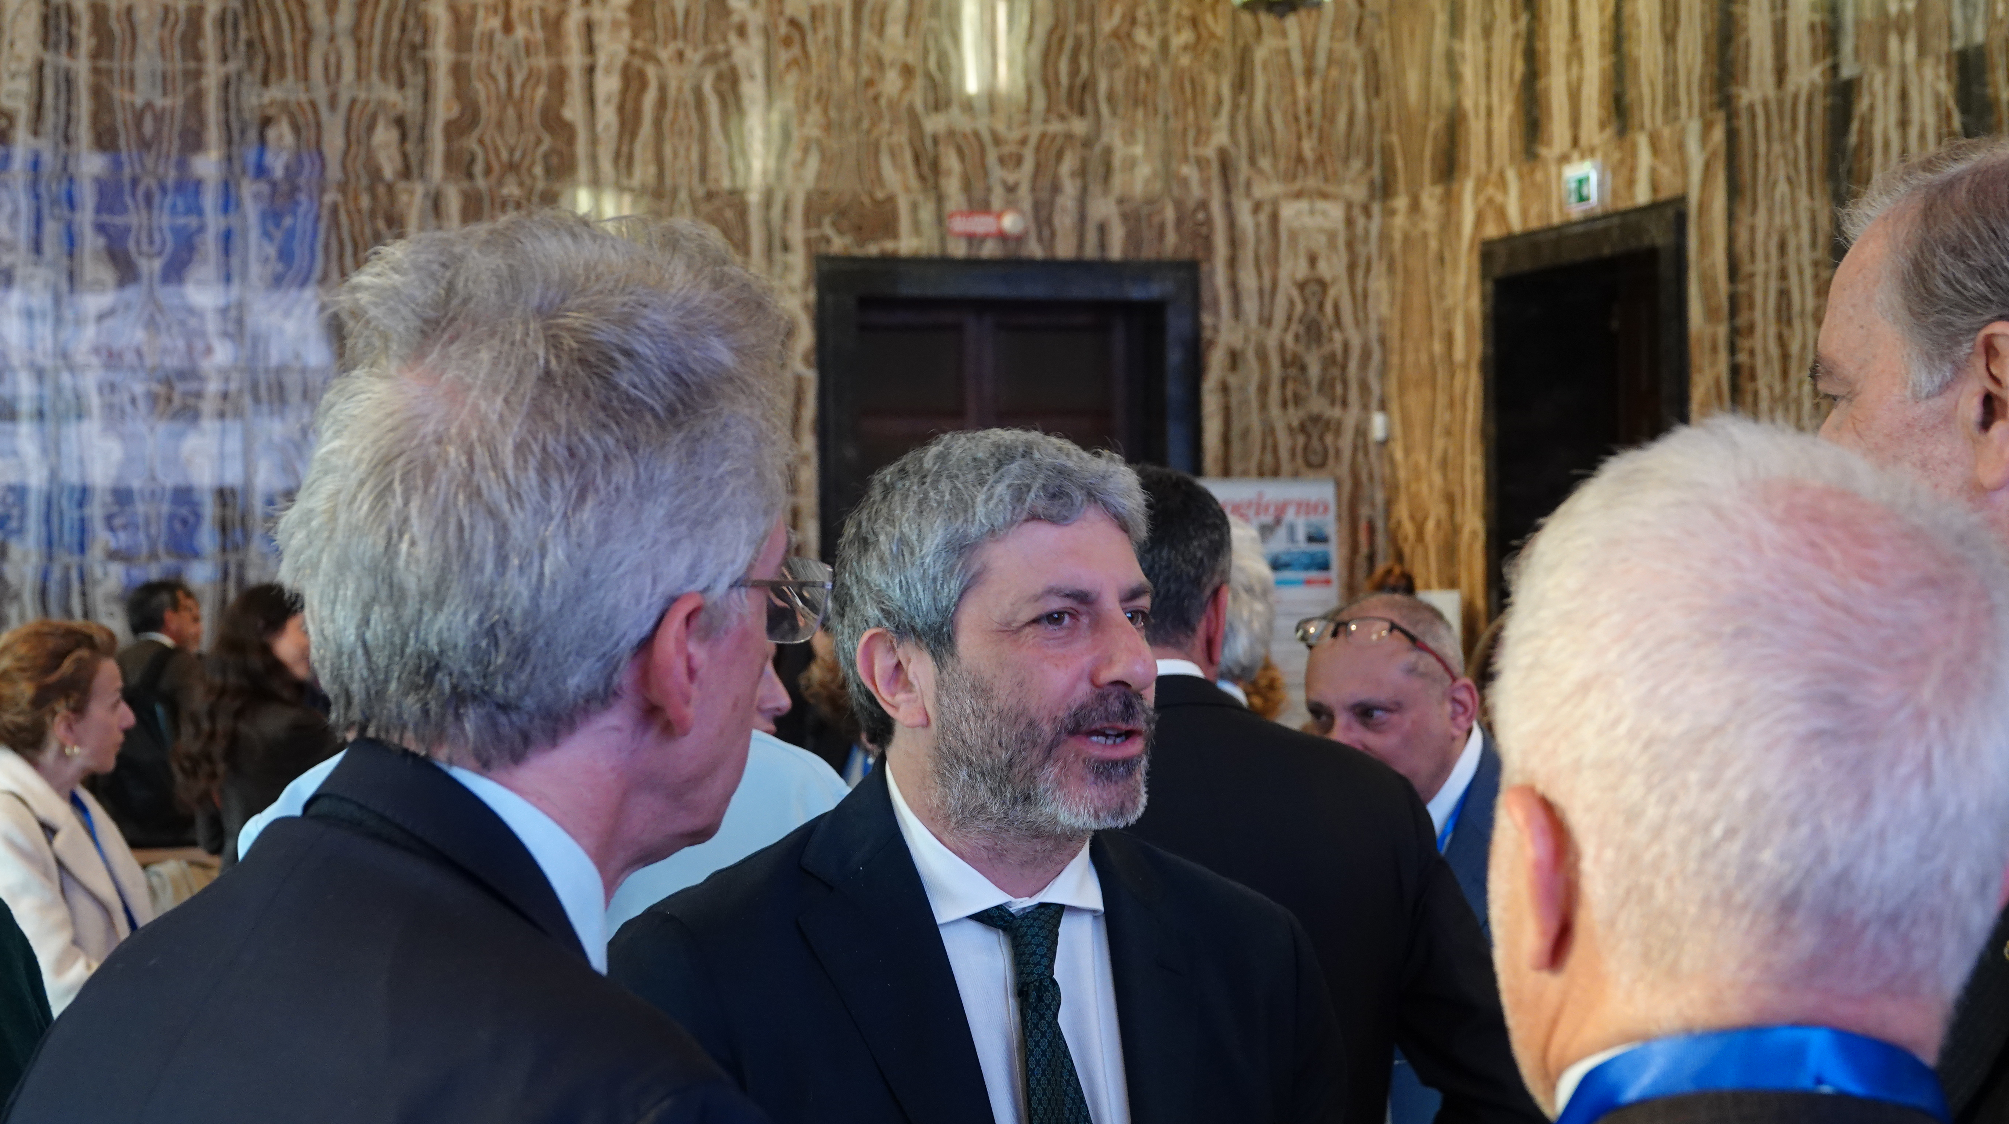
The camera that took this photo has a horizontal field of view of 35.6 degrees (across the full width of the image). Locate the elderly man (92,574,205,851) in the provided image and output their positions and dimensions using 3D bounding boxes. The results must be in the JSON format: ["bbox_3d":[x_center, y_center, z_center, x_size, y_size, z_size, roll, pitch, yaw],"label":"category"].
[{"bbox_3d":[-2.430,0.880,9.000,0.380,1.670,0.540,-1,0,-42],"label":"elderly man"}]

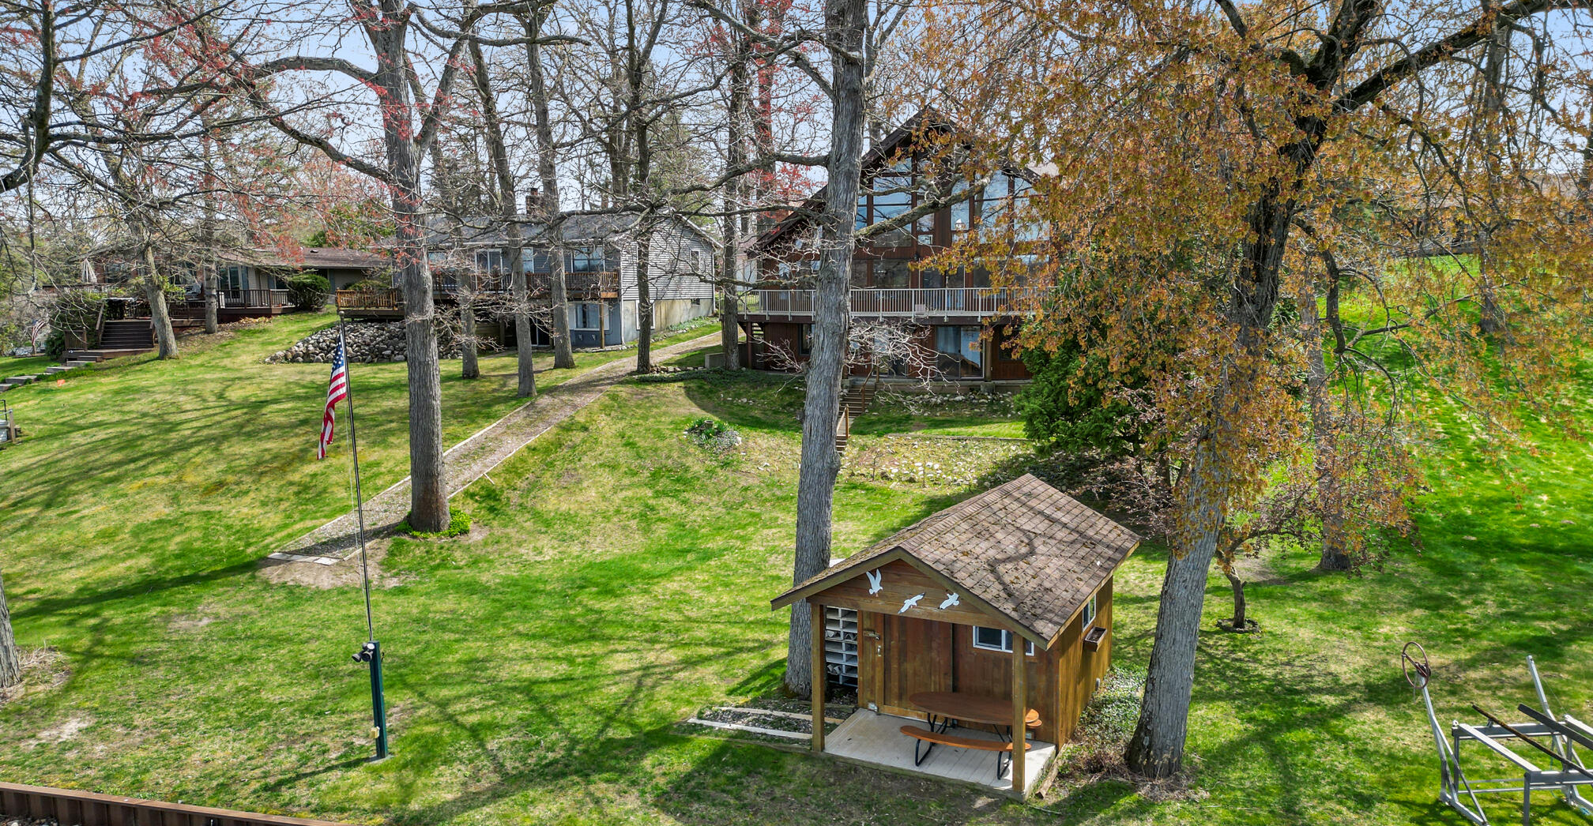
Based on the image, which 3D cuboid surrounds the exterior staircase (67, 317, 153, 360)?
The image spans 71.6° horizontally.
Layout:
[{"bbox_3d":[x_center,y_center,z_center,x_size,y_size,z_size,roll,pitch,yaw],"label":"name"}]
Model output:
[{"bbox_3d":[-31.945,-3.424,51.500,3.400,1.900,3.000,-5,8,-35],"label":"exterior staircase"}]

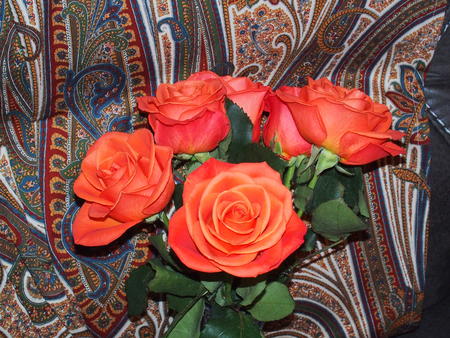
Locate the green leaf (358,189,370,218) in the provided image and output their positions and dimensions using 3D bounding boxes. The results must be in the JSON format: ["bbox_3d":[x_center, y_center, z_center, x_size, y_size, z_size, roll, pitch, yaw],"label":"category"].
[{"bbox_3d":[0.111,0.028,0.645,0.013,0.006,0.026,-14,75,-23],"label":"green leaf"}]

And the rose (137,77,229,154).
[{"bbox_3d":[-0.027,-0.036,0.530,0.060,0.050,0.058,-5,25,0],"label":"rose"}]

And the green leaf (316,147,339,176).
[{"bbox_3d":[0.077,-0.006,0.610,0.016,0.008,0.021,30,77,1],"label":"green leaf"}]

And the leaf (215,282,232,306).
[{"bbox_3d":[-0.001,0.090,0.580,0.013,0.007,0.018,6,73,2],"label":"leaf"}]

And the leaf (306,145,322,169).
[{"bbox_3d":[0.068,-0.008,0.615,0.009,0.006,0.021,30,84,24],"label":"leaf"}]

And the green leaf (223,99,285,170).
[{"bbox_3d":[0.020,-0.021,0.530,0.039,0.048,0.014,0,18,0],"label":"green leaf"}]

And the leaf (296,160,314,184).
[{"bbox_3d":[0.063,0.003,0.635,0.014,0.006,0.020,11,70,4],"label":"leaf"}]

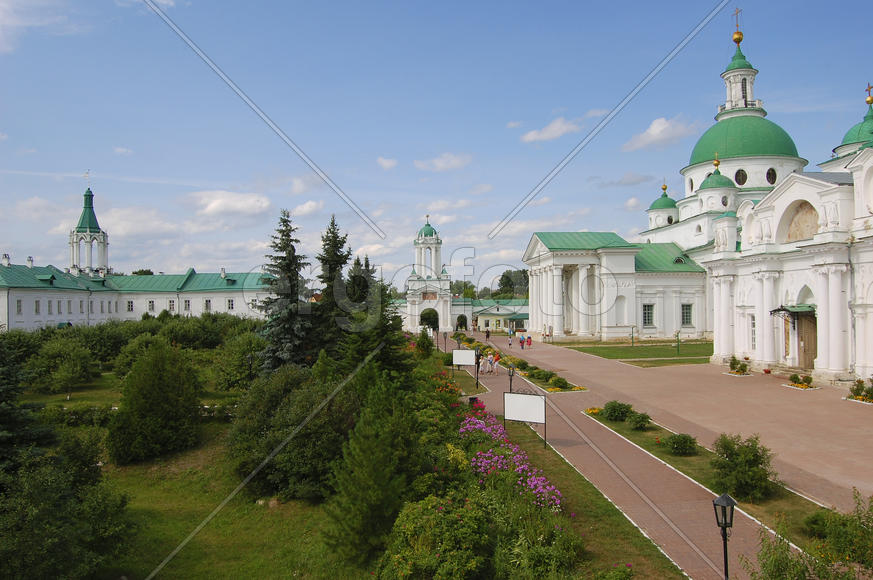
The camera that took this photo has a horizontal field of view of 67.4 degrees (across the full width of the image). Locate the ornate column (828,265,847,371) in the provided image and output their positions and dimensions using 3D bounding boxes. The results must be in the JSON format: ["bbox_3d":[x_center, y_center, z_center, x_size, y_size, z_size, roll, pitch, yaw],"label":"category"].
[{"bbox_3d":[25.167,1.764,41.200,0.850,6.700,0.850,0,-2,-1],"label":"ornate column"}]

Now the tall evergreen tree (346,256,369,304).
[{"bbox_3d":[-6.600,1.600,54.000,2.800,8.800,2.800,0,-1,-4],"label":"tall evergreen tree"}]

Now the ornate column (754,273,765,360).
[{"bbox_3d":[24.946,2.065,50.400,0.850,6.700,0.850,0,-2,-1],"label":"ornate column"}]

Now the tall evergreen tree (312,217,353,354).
[{"bbox_3d":[-7.000,0.400,44.000,3.500,11.000,3.500,0,-1,-4],"label":"tall evergreen tree"}]

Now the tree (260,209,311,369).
[{"bbox_3d":[-9.250,0.450,40.000,3.700,10.800,3.700,0,-1,-4],"label":"tree"}]

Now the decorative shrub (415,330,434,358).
[{"bbox_3d":[-1.134,5.326,64.500,1.850,2.900,1.850,0,-2,0],"label":"decorative shrub"}]

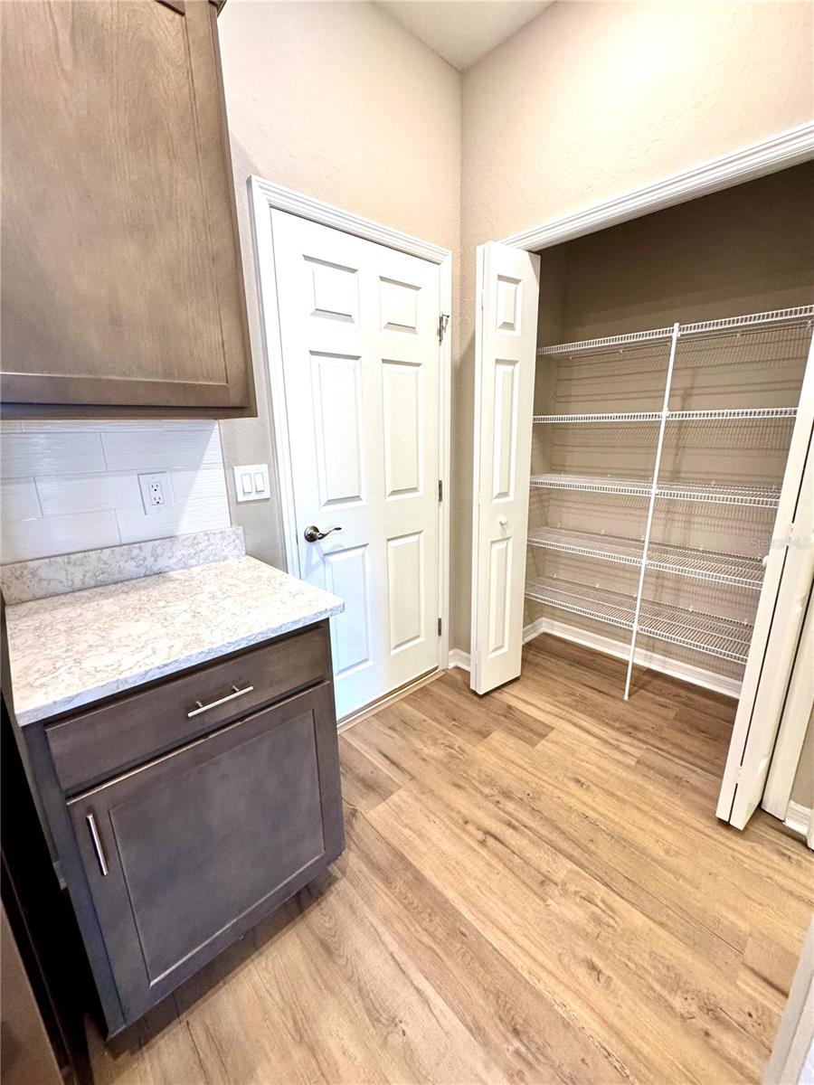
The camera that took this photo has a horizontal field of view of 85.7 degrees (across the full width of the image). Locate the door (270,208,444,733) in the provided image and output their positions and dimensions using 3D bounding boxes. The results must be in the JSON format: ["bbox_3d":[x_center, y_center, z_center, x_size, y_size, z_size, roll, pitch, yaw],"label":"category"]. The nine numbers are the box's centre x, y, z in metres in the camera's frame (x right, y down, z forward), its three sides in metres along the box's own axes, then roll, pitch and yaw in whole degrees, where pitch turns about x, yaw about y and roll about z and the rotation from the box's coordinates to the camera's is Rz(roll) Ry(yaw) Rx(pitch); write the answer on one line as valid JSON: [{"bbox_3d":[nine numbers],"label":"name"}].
[{"bbox_3d":[-0.146,-0.200,1.989,0.822,2.032,0.040,-14,20,-41],"label":"door"}]

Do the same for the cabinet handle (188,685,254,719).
[{"bbox_3d":[-0.399,0.334,0.941,0.137,0.012,0.038,-14,20,-41],"label":"cabinet handle"}]

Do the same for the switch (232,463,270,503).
[{"bbox_3d":[-0.548,-0.211,1.562,0.124,0.125,0.010,-14,20,-41],"label":"switch"}]

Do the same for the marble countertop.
[{"bbox_3d":[-0.613,0.172,1.155,0.649,0.029,0.634,-14,20,-41],"label":"marble countertop"}]

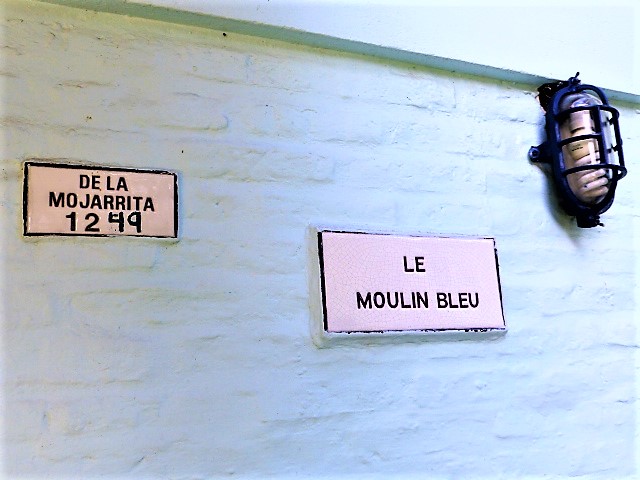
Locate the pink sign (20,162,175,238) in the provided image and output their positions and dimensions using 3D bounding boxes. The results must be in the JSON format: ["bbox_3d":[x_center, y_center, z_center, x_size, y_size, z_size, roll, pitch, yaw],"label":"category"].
[{"bbox_3d":[-0.280,-0.047,0.816,0.188,0.093,0.015,2,-13,-22],"label":"pink sign"}]

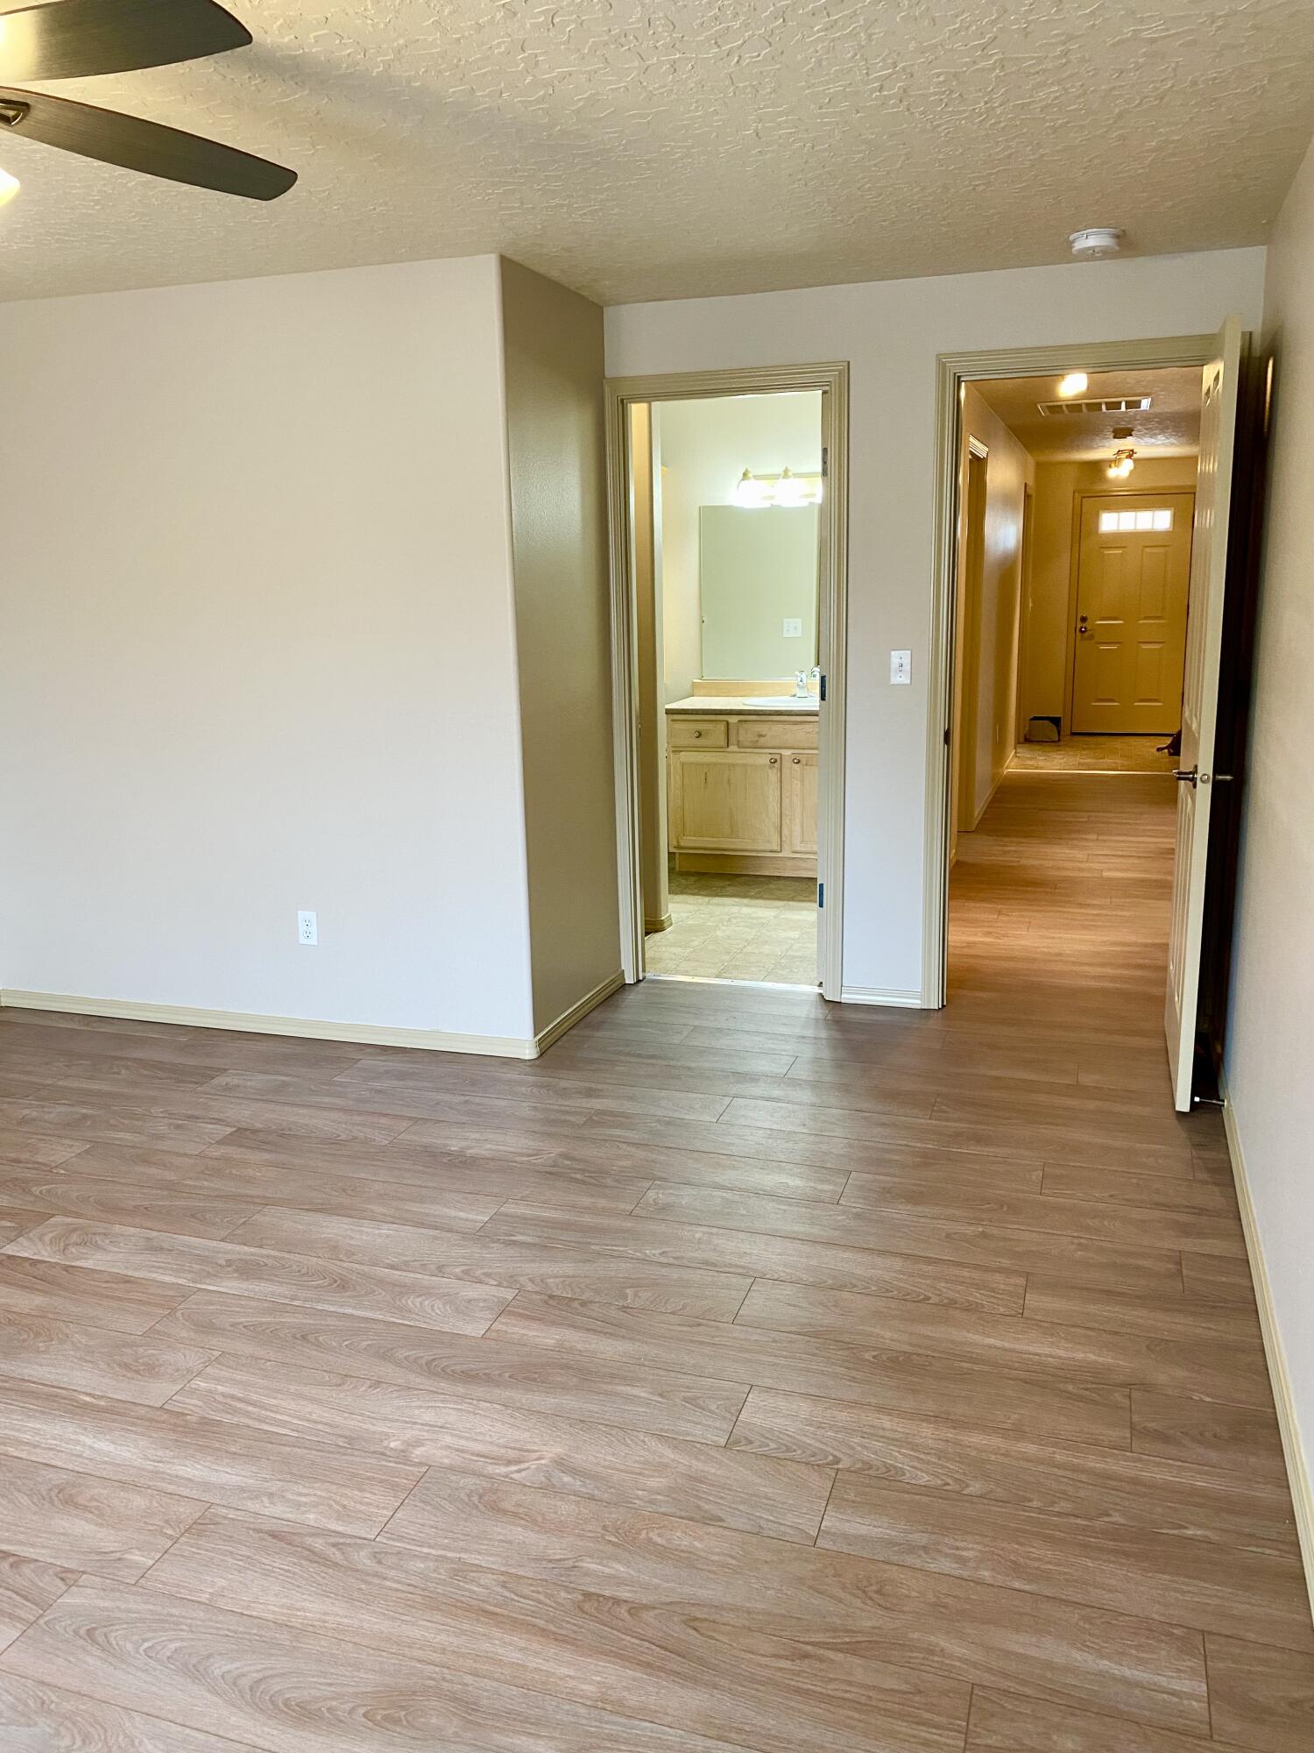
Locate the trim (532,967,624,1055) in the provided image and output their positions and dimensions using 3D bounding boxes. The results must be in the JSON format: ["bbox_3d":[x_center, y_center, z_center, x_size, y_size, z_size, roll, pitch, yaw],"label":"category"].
[{"bbox_3d":[-0.255,0.460,4.526,0.016,0.059,0.823,3,13,18],"label":"trim"}]

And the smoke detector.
[{"bbox_3d":[1.206,-1.735,3.612,0.147,0.047,0.147,3,13,18],"label":"smoke detector"}]

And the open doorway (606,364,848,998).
[{"bbox_3d":[0.261,-0.630,4.602,0.827,2.134,0.130,3,13,18],"label":"open doorway"}]

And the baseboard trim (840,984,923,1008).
[{"bbox_3d":[0.785,0.423,4.595,0.276,0.059,0.016,3,13,18],"label":"baseboard trim"}]

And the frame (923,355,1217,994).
[{"bbox_3d":[1.339,-0.573,4.243,0.899,2.131,0.130,3,13,18],"label":"frame"}]

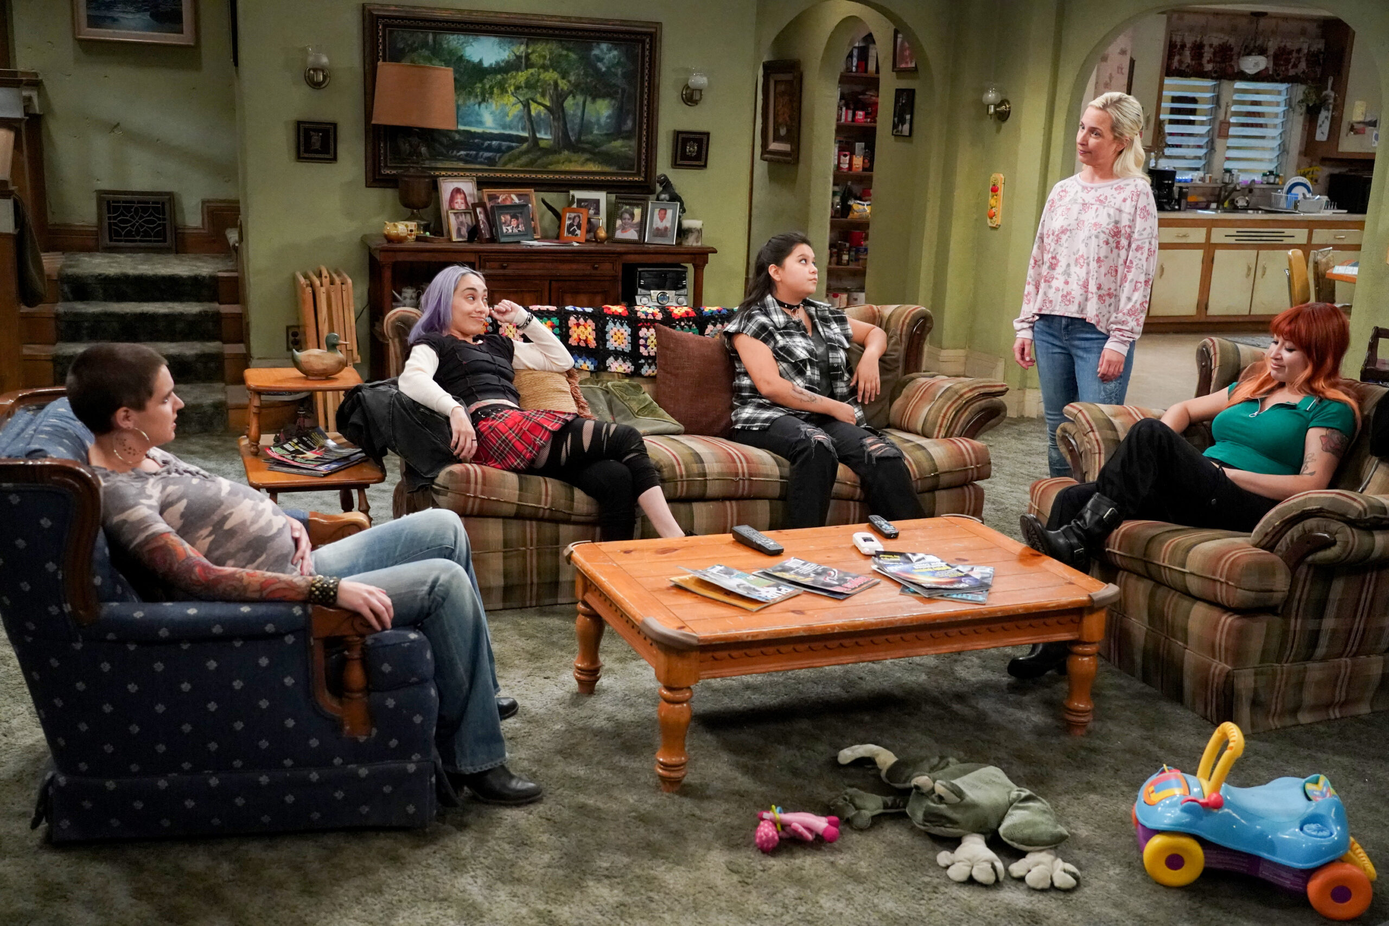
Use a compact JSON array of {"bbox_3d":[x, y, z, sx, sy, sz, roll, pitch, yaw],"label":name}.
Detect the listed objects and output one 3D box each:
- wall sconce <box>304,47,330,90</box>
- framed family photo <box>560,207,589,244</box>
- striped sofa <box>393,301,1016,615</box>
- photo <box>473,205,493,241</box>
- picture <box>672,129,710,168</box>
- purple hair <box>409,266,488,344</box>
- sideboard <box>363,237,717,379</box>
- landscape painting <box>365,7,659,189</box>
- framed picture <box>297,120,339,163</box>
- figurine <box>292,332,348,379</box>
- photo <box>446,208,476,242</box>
[{"bbox_3d":[-1.874,-1.963,6.902,0.123,0.208,0.140,-3,14,-21],"label":"wall sconce"},{"bbox_3d":[-0.608,-1.196,7.005,0.131,0.172,0.025,6,1,14],"label":"framed family photo"},{"bbox_3d":[0.009,-0.104,4.822,2.230,0.820,0.950,-3,14,-21],"label":"striped sofa"},{"bbox_3d":[-1.046,-1.188,6.869,0.020,0.188,0.088,-6,9,26],"label":"photo"},{"bbox_3d":[-0.024,-1.744,7.745,0.210,0.200,0.025,-3,14,-21],"label":"picture"},{"bbox_3d":[-0.810,-0.518,4.530,0.195,0.250,0.180,11,23,44],"label":"purple hair"},{"bbox_3d":[-0.768,-0.671,7.044,1.662,0.882,0.530,-2,15,-18],"label":"sideboard"},{"bbox_3d":[-0.942,-1.893,7.326,1.572,0.893,0.060,-3,14,-21],"label":"landscape painting"},{"bbox_3d":[-1.909,-1.624,7.034,0.195,0.195,0.025,-3,14,-21],"label":"framed picture"},{"bbox_3d":[-1.233,-0.360,4.569,0.183,0.158,0.090,0,14,-12],"label":"figurine"},{"bbox_3d":[-1.155,-1.186,6.938,0.130,0.163,0.030,-5,-1,-28],"label":"photo"}]

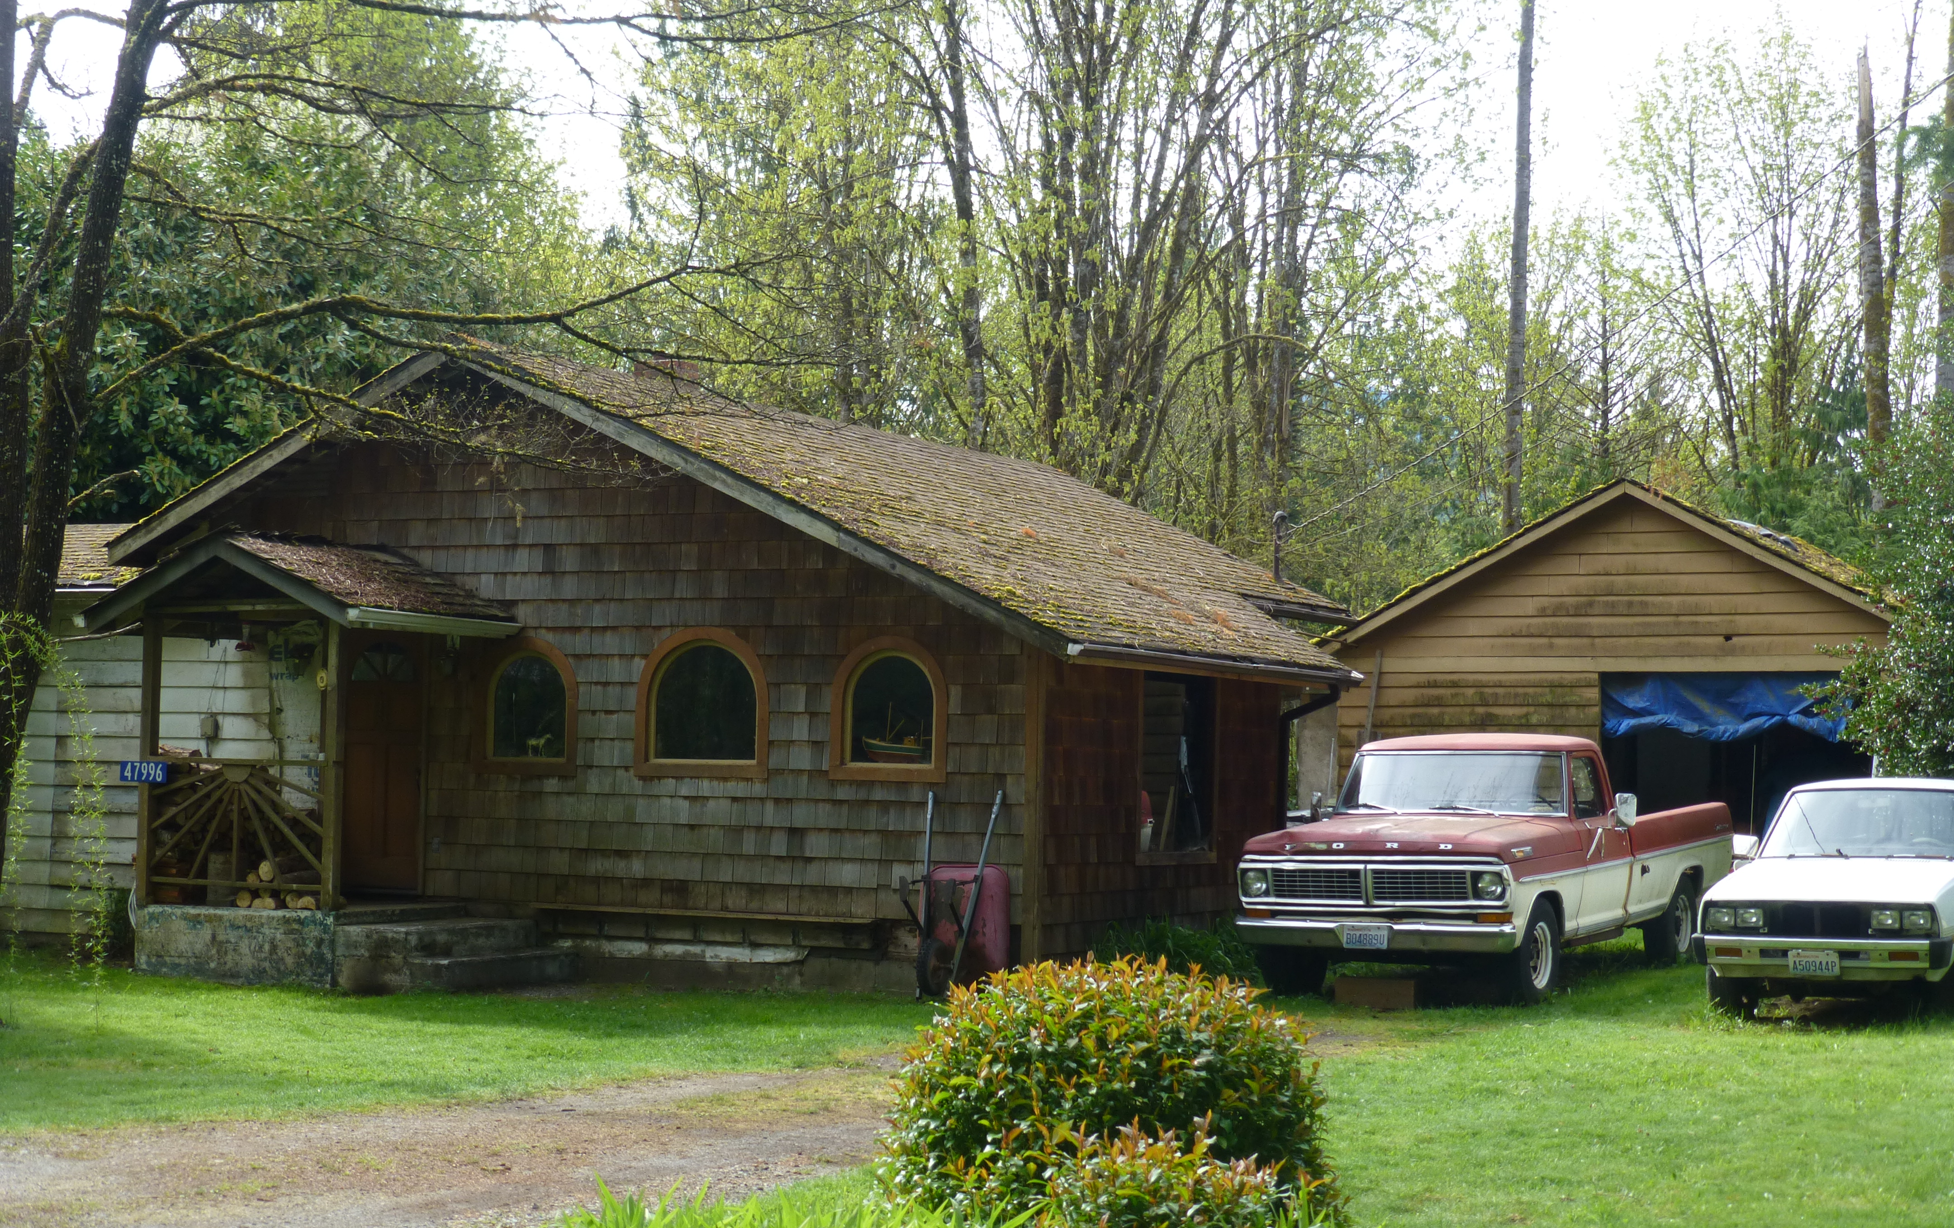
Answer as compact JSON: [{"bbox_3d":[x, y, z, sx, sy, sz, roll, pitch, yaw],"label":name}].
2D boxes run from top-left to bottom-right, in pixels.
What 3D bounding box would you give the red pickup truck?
[{"bbox_3d":[3.853,1.761,22.233,2.020,1.770,5.280,-1,-1,29],"label":"red pickup truck"}]

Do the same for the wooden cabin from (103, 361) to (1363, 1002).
[{"bbox_3d":[-1.374,0.500,27.249,9.100,4.950,12.400,0,-3,27],"label":"wooden cabin"}]

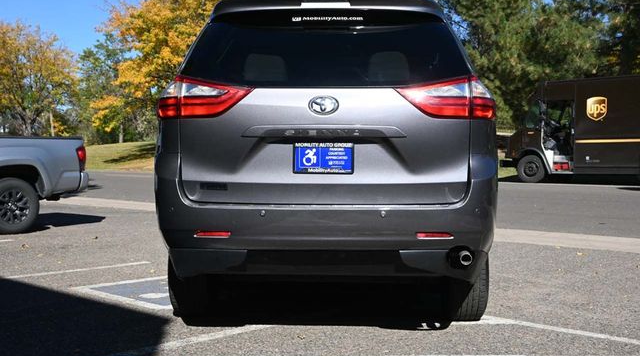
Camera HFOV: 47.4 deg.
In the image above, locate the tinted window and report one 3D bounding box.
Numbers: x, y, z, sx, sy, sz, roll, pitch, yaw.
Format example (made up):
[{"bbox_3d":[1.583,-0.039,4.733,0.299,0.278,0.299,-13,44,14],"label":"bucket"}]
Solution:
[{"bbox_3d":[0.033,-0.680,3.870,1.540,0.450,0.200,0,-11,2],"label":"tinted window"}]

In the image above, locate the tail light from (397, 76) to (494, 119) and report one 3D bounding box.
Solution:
[{"bbox_3d":[0.675,-0.415,3.820,0.550,0.230,0.250,0,1,-7],"label":"tail light"}]

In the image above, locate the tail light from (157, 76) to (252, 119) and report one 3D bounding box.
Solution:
[{"bbox_3d":[-0.615,-0.415,3.850,0.550,0.230,0.250,0,1,11],"label":"tail light"}]

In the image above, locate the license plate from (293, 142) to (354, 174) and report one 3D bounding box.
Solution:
[{"bbox_3d":[0.020,-0.102,3.680,0.310,0.160,0.020,0,1,2],"label":"license plate"}]

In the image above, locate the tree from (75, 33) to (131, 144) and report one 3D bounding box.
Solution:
[{"bbox_3d":[-13.435,-5.529,45.000,3.800,6.900,3.800,0,1,2],"label":"tree"}]

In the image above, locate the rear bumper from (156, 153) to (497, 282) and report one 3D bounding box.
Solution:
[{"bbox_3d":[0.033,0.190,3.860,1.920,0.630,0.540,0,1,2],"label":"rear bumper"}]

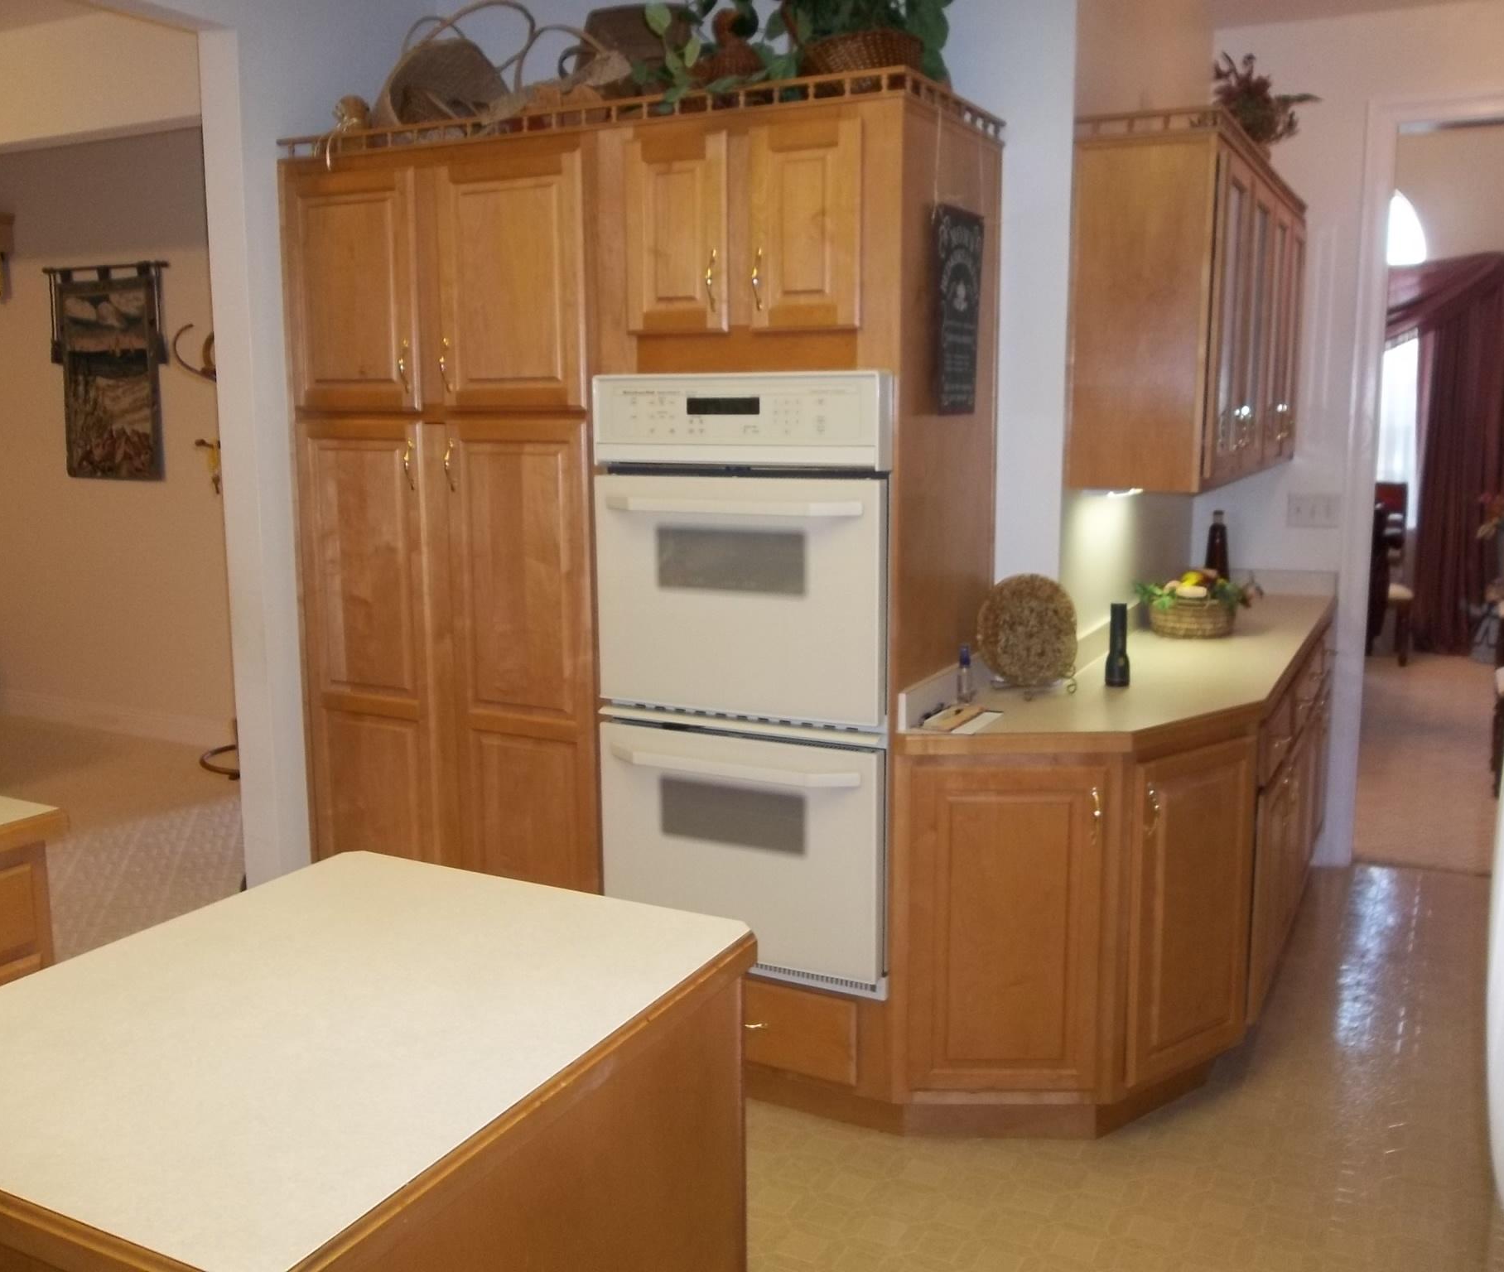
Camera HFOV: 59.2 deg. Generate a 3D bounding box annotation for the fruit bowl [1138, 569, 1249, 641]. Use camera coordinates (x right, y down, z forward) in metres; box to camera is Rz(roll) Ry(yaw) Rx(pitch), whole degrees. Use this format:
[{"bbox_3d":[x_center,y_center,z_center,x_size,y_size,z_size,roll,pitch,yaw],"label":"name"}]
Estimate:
[{"bbox_3d":[1.269,-0.098,3.798,0.298,0.189,0.269,4,10,26],"label":"fruit bowl"}]

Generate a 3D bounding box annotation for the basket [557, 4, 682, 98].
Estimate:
[{"bbox_3d":[-0.256,-1.270,3.056,0.328,0.308,0.229,4,10,26],"label":"basket"}]

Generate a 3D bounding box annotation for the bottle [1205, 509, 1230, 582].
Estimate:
[{"bbox_3d":[1.494,-0.234,4.231,0.077,0.320,0.077,4,10,26],"label":"bottle"}]

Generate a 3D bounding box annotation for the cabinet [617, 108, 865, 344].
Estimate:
[{"bbox_3d":[0.106,-0.841,2.877,0.567,0.443,0.607,4,10,26],"label":"cabinet"}]

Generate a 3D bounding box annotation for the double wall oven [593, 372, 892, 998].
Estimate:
[{"bbox_3d":[0.092,0.060,2.974,0.682,1.269,0.597,4,10,26],"label":"double wall oven"}]

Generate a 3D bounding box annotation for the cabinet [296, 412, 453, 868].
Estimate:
[{"bbox_3d":[-0.757,0.141,3.482,0.458,1.408,0.627,4,10,26],"label":"cabinet"}]

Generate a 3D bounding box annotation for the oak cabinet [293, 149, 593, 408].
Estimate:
[{"bbox_3d":[-0.587,-0.833,3.243,0.856,0.582,0.627,4,10,26],"label":"oak cabinet"}]

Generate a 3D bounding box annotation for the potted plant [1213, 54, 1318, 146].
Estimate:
[{"bbox_3d":[1.307,-1.313,3.436,0.269,0.289,0.249,4,10,26],"label":"potted plant"}]

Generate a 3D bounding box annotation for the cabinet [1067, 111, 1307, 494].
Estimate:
[{"bbox_3d":[1.251,-0.837,3.640,0.328,0.806,1.672,5,10,28],"label":"cabinet"}]

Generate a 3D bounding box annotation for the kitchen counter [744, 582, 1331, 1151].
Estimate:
[{"bbox_3d":[1.096,0.484,3.582,0.672,0.920,2.418,5,10,28],"label":"kitchen counter"}]

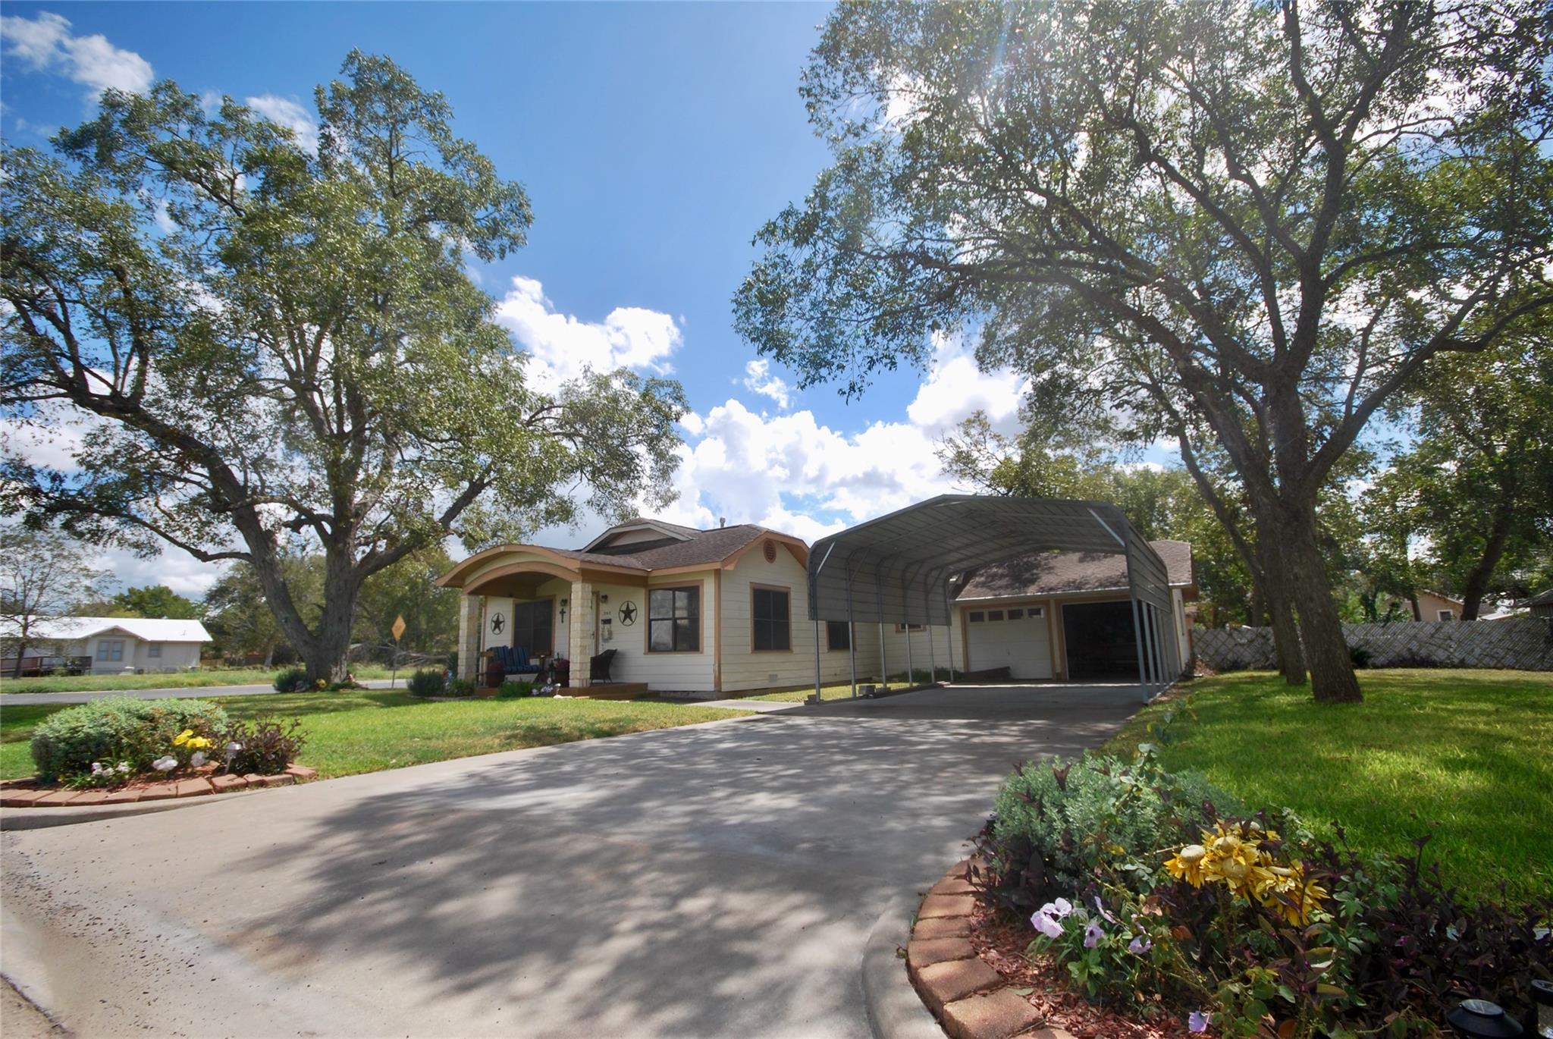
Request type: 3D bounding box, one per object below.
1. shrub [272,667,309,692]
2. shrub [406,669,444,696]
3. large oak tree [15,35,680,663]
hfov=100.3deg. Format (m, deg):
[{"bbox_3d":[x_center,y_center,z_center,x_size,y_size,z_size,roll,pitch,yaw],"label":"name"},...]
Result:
[{"bbox_3d":[-15.635,5.147,20.911,1.000,0.760,0.950,7,-14,-35],"label":"shrub"},{"bbox_3d":[-9.675,4.473,17.903,0.950,0.700,0.900,5,-13,-27],"label":"shrub"},{"bbox_3d":[-14.241,-4.431,22.331,20.500,20.000,18.000,6,-13,-33],"label":"large oak tree"}]

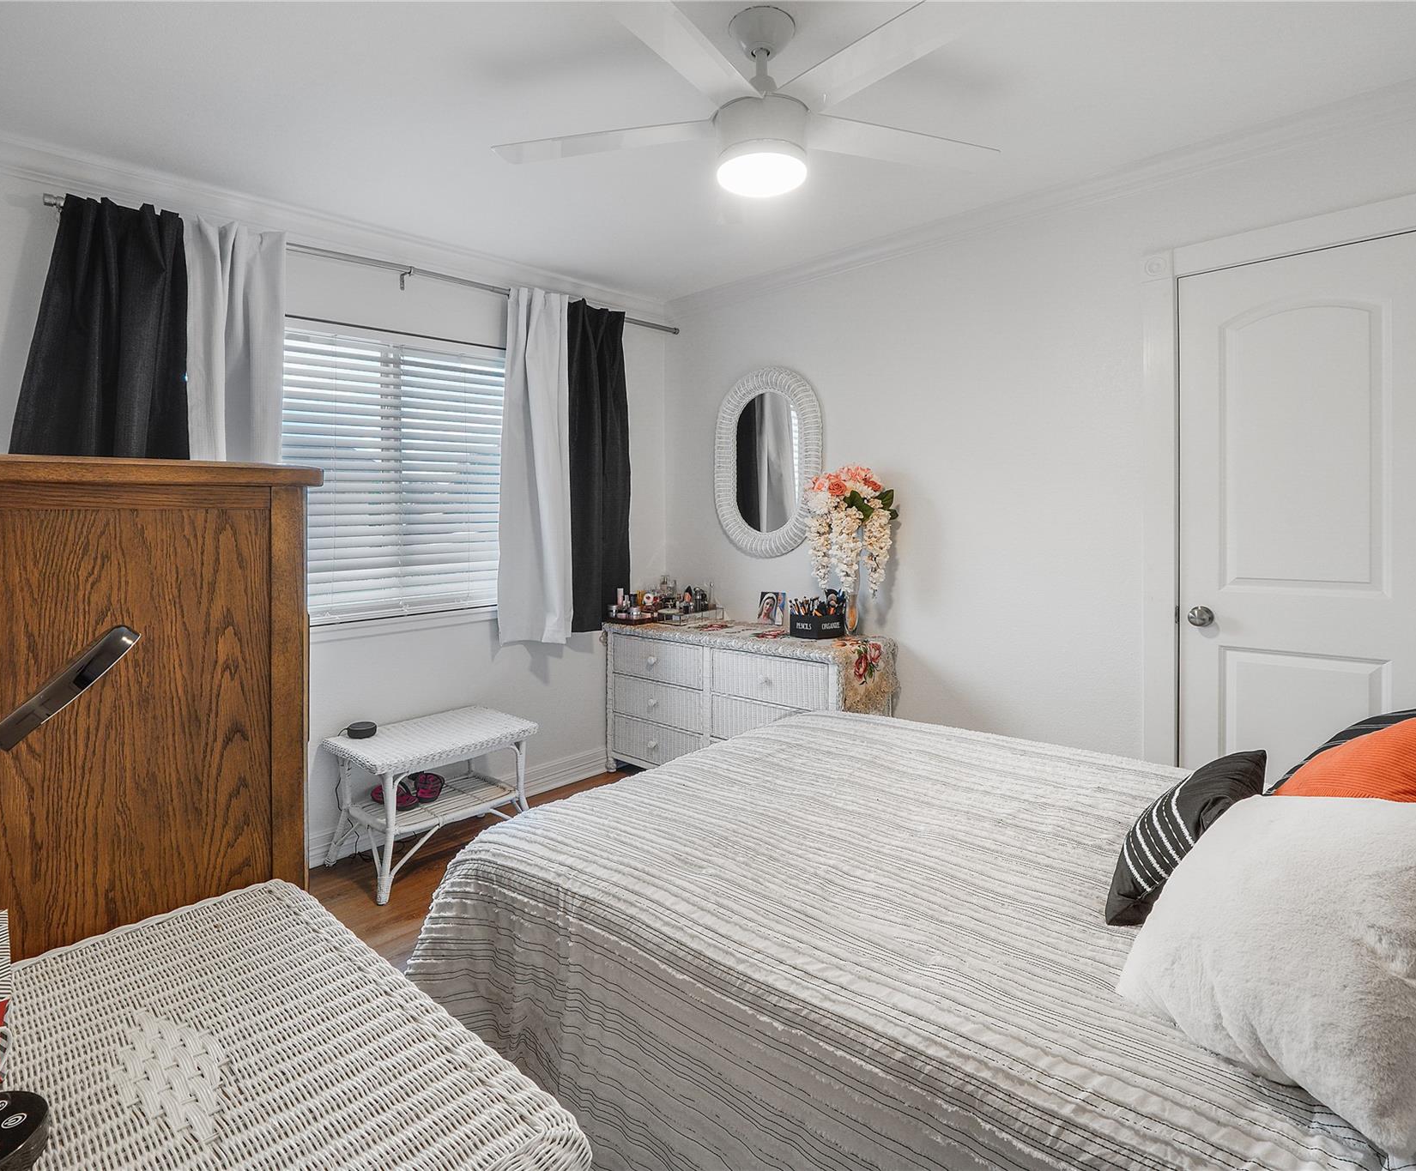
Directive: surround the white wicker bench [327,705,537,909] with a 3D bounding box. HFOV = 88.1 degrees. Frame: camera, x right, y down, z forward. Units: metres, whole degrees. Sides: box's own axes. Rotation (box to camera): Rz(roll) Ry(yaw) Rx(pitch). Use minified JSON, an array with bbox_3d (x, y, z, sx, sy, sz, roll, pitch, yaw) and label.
[{"bbox_3d":[-1.072,0.816,2.865,0.470,0.470,0.650,2,4,44],"label":"white wicker bench"}]

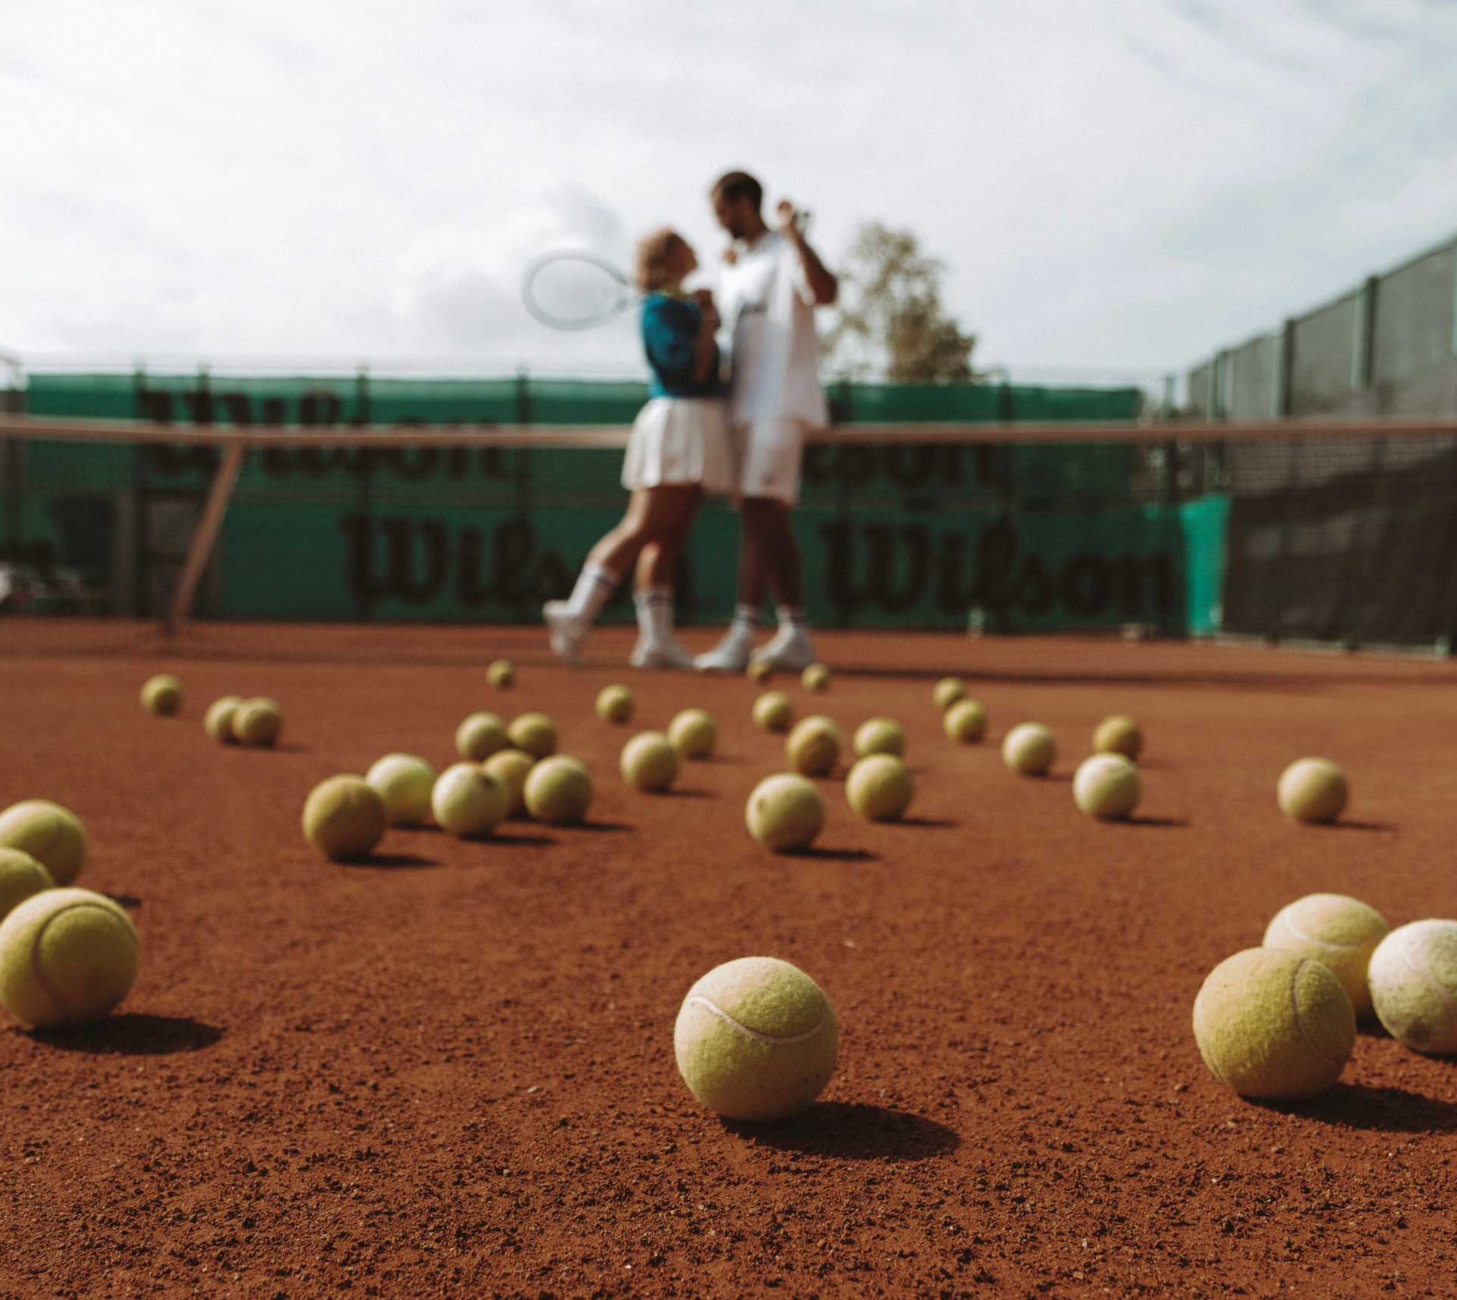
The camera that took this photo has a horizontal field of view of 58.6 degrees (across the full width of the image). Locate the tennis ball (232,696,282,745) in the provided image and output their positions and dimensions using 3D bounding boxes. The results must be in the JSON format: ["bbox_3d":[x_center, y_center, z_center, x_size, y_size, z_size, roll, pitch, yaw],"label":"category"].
[{"bbox_3d":[-0.639,0.098,1.765,0.067,0.067,0.067,1,2,0],"label":"tennis ball"}]

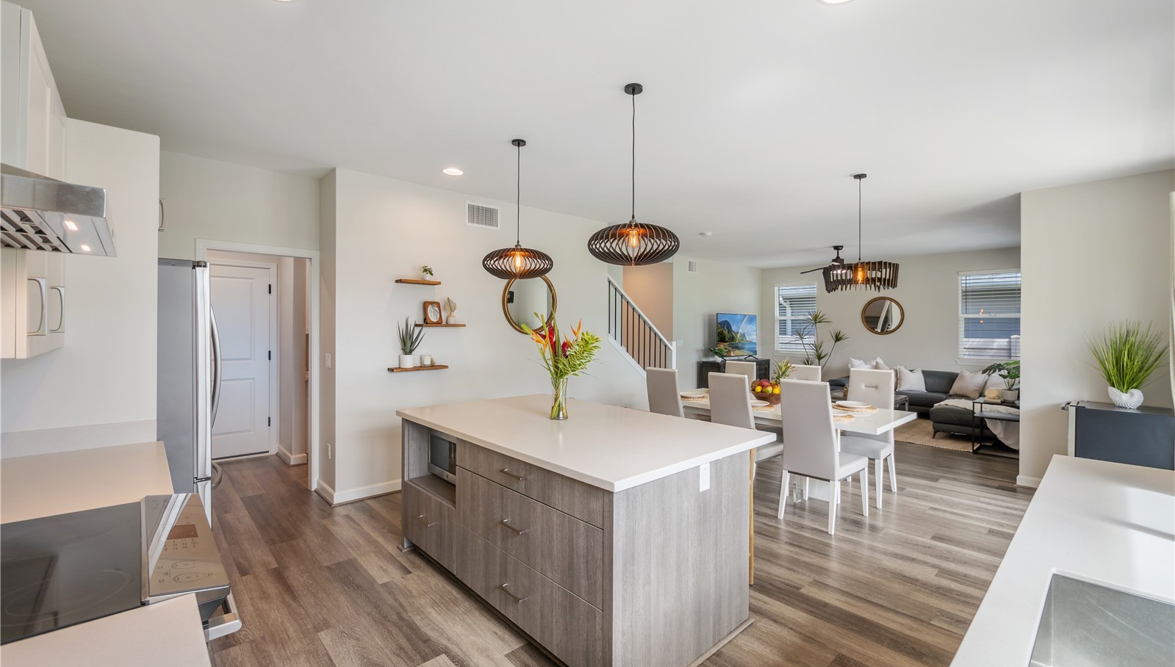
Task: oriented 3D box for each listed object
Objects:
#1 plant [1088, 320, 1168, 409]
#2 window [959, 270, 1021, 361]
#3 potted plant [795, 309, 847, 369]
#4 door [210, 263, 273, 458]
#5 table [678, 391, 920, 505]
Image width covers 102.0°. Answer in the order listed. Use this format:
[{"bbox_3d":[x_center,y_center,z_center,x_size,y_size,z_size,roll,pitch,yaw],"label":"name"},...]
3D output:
[{"bbox_3d":[4.313,0.248,3.812,0.410,0.698,0.420,0,0,-43],"label":"plant"},{"bbox_3d":[6.591,-0.299,7.734,0.101,1.477,0.894,0,1,-42],"label":"window"},{"bbox_3d":[4.325,0.492,8.826,0.830,1.850,0.900,0,0,-43],"label":"potted plant"},{"bbox_3d":[-3.887,0.301,5.067,0.840,2.055,0.045,0,0,-43],"label":"door"},{"bbox_3d":[1.661,1.038,4.437,1.005,0.755,2.145,0,0,-43],"label":"table"}]

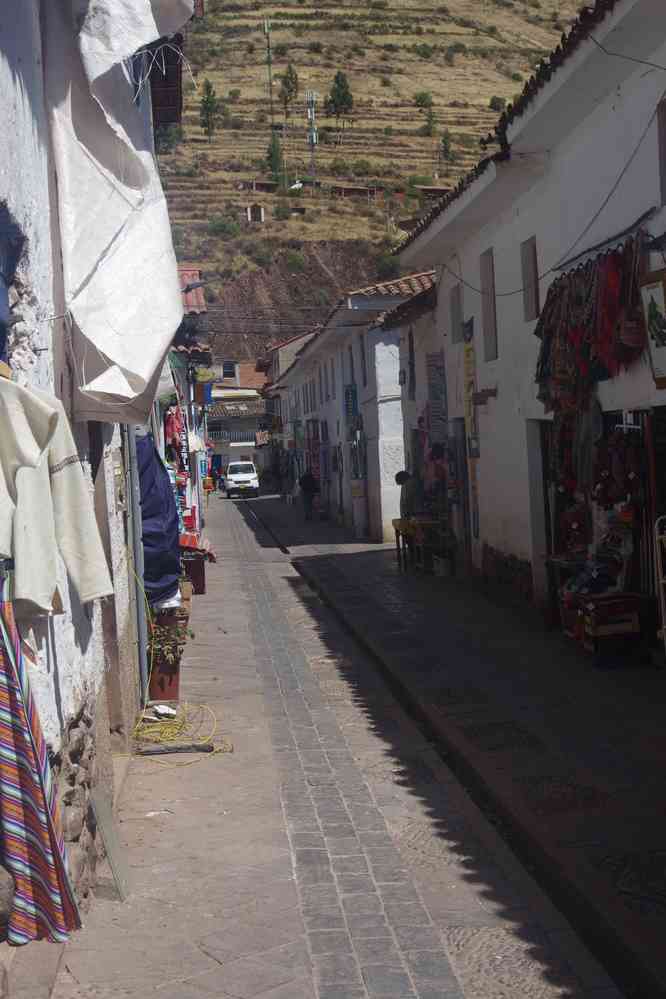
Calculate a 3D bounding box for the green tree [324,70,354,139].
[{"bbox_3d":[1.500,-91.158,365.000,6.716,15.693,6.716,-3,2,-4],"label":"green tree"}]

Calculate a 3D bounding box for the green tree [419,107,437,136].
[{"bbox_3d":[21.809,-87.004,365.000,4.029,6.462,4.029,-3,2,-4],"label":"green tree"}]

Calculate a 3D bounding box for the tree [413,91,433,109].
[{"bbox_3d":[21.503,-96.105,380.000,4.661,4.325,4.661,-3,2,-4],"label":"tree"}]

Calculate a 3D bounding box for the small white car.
[{"bbox_3d":[-4.373,-0.947,76.000,1.620,1.780,3.950,-3,2,-4],"label":"small white car"}]

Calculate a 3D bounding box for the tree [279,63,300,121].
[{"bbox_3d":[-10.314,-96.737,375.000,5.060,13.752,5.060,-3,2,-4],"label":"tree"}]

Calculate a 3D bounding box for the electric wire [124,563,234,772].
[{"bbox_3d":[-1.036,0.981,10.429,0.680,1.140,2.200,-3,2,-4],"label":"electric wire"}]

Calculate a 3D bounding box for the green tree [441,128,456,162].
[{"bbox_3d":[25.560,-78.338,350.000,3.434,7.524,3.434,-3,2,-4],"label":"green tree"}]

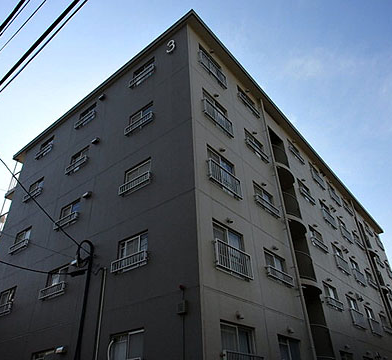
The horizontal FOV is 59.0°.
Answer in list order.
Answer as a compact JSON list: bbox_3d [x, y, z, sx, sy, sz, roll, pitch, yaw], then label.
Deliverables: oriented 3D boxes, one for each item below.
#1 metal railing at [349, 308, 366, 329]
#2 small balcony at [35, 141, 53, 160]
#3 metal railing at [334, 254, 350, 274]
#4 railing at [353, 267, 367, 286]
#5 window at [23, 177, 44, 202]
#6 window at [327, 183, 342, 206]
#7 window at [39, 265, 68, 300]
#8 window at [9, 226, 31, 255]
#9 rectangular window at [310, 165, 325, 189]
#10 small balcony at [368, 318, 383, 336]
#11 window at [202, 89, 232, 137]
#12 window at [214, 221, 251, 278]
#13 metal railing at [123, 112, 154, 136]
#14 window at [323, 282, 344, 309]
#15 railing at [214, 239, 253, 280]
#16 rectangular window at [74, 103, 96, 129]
[{"bbox_3d":[7.960,6.826,16.998,0.151,0.741,1.784,-26,-40,30],"label":"metal railing"},{"bbox_3d":[-8.047,-1.471,18.272,1.431,0.378,0.135,-26,-41,30],"label":"small balcony"},{"bbox_3d":[7.800,4.556,18.435,0.151,0.702,1.823,-26,-40,30],"label":"metal railing"},{"bbox_3d":[9.387,5.642,20.003,0.200,0.660,1.900,-26,-40,31],"label":"railing"},{"bbox_3d":[-7.924,0.505,16.958,1.431,0.999,0.176,-26,-41,30],"label":"window"},{"bbox_3d":[9.129,0.979,22.962,0.200,1.420,1.700,-26,-41,30],"label":"window"},{"bbox_3d":[-4.874,3.537,12.065,1.420,0.970,0.200,-26,-41,30],"label":"window"},{"bbox_3d":[-7.809,2.735,15.440,1.431,0.999,0.176,-26,-41,30],"label":"window"},{"bbox_3d":[7.486,-0.216,21.494,0.176,1.418,1.606,-26,-41,30],"label":"rectangular window"},{"bbox_3d":[9.532,7.778,18.412,0.120,0.800,1.850,-26,-41,30],"label":"small balcony"},{"bbox_3d":[0.787,-2.480,12.862,0.176,1.418,1.607,-26,-41,30],"label":"window"},{"bbox_3d":[1.040,2.009,9.992,0.219,1.448,1.716,-26,-40,30],"label":"window"},{"bbox_3d":[-2.170,-2.095,13.146,1.472,0.341,0.151,-26,-40,30],"label":"metal railing"},{"bbox_3d":[6.028,5.129,15.394,0.250,1.030,1.850,-26,-40,31],"label":"window"},{"bbox_3d":[1.081,2.284,9.783,0.151,0.756,1.794,-26,-40,30],"label":"railing"},{"bbox_3d":[-5.346,-3.209,17.098,1.530,1.040,0.260,-26,-40,31],"label":"rectangular window"}]

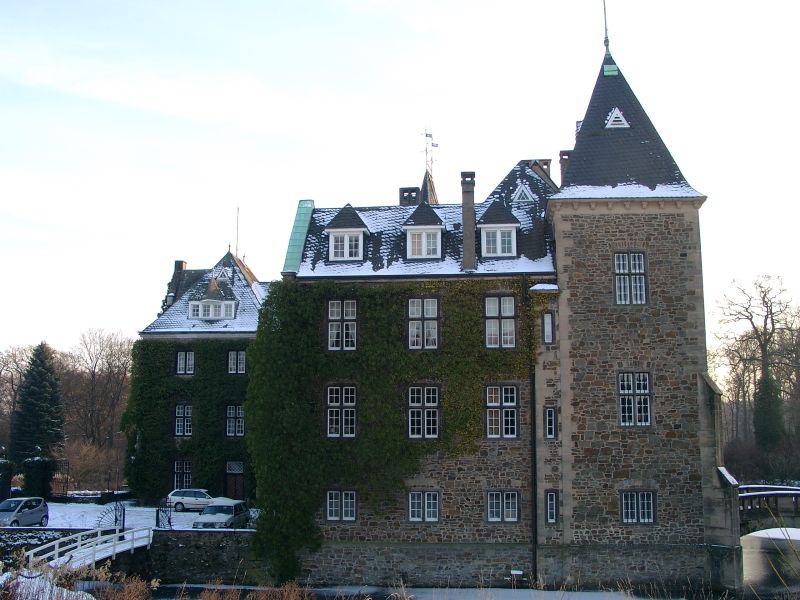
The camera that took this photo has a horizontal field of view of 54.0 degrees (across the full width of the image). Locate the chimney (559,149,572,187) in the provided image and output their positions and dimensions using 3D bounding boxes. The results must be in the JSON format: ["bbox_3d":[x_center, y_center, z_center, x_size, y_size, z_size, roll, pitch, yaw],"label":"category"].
[{"bbox_3d":[10.037,-7.699,47.319,0.786,2.700,0.900,-1,-8,5],"label":"chimney"}]

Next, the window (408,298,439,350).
[{"bbox_3d":[1.159,1.203,38.589,1.465,2.559,0.200,-1,-6,5],"label":"window"}]

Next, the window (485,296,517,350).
[{"bbox_3d":[4.881,1.099,37.976,1.402,2.417,0.150,-1,-9,6],"label":"window"}]

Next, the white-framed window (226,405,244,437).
[{"bbox_3d":[-11.044,8.163,53.024,1.202,2.065,0.150,-1,-8,5],"label":"white-framed window"}]

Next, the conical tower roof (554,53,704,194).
[{"bbox_3d":[11.003,-8.777,41.209,7.304,8.980,7.304,-1,-8,5],"label":"conical tower roof"}]

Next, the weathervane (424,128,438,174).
[{"bbox_3d":[1.934,-9.094,47.858,0.822,2.843,0.300,-1,-6,5],"label":"weathervane"}]

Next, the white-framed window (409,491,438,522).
[{"bbox_3d":[1.133,9.712,36.906,1.391,1.370,0.150,-1,-8,6],"label":"white-framed window"}]

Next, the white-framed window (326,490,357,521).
[{"bbox_3d":[-2.778,9.827,37.448,1.372,1.372,0.150,-1,-9,6],"label":"white-framed window"}]

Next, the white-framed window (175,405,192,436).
[{"bbox_3d":[-14.678,8.210,53.498,1.208,2.027,0.150,-1,-9,6],"label":"white-framed window"}]

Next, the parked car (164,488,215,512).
[{"bbox_3d":[-12.398,12.709,50.249,4.450,1.450,1.700,-1,-8,8],"label":"parked car"}]

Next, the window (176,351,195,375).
[{"bbox_3d":[-14.728,4.325,54.117,1.239,1.497,0.150,-1,-9,6],"label":"window"}]

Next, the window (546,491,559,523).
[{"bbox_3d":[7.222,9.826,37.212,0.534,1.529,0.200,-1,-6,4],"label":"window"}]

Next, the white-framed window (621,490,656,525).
[{"bbox_3d":[11.191,9.741,36.888,1.581,1.516,0.200,-1,-6,3],"label":"white-framed window"}]

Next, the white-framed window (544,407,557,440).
[{"bbox_3d":[7.115,5.821,36.976,0.332,1.363,0.150,-1,-9,6],"label":"white-framed window"}]

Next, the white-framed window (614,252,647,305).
[{"bbox_3d":[10.862,-0.979,37.072,1.451,2.430,0.150,-1,-8,5],"label":"white-framed window"}]

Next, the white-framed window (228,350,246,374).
[{"bbox_3d":[-10.773,4.153,52.095,1.227,1.567,0.200,-1,-6,6],"label":"white-framed window"}]

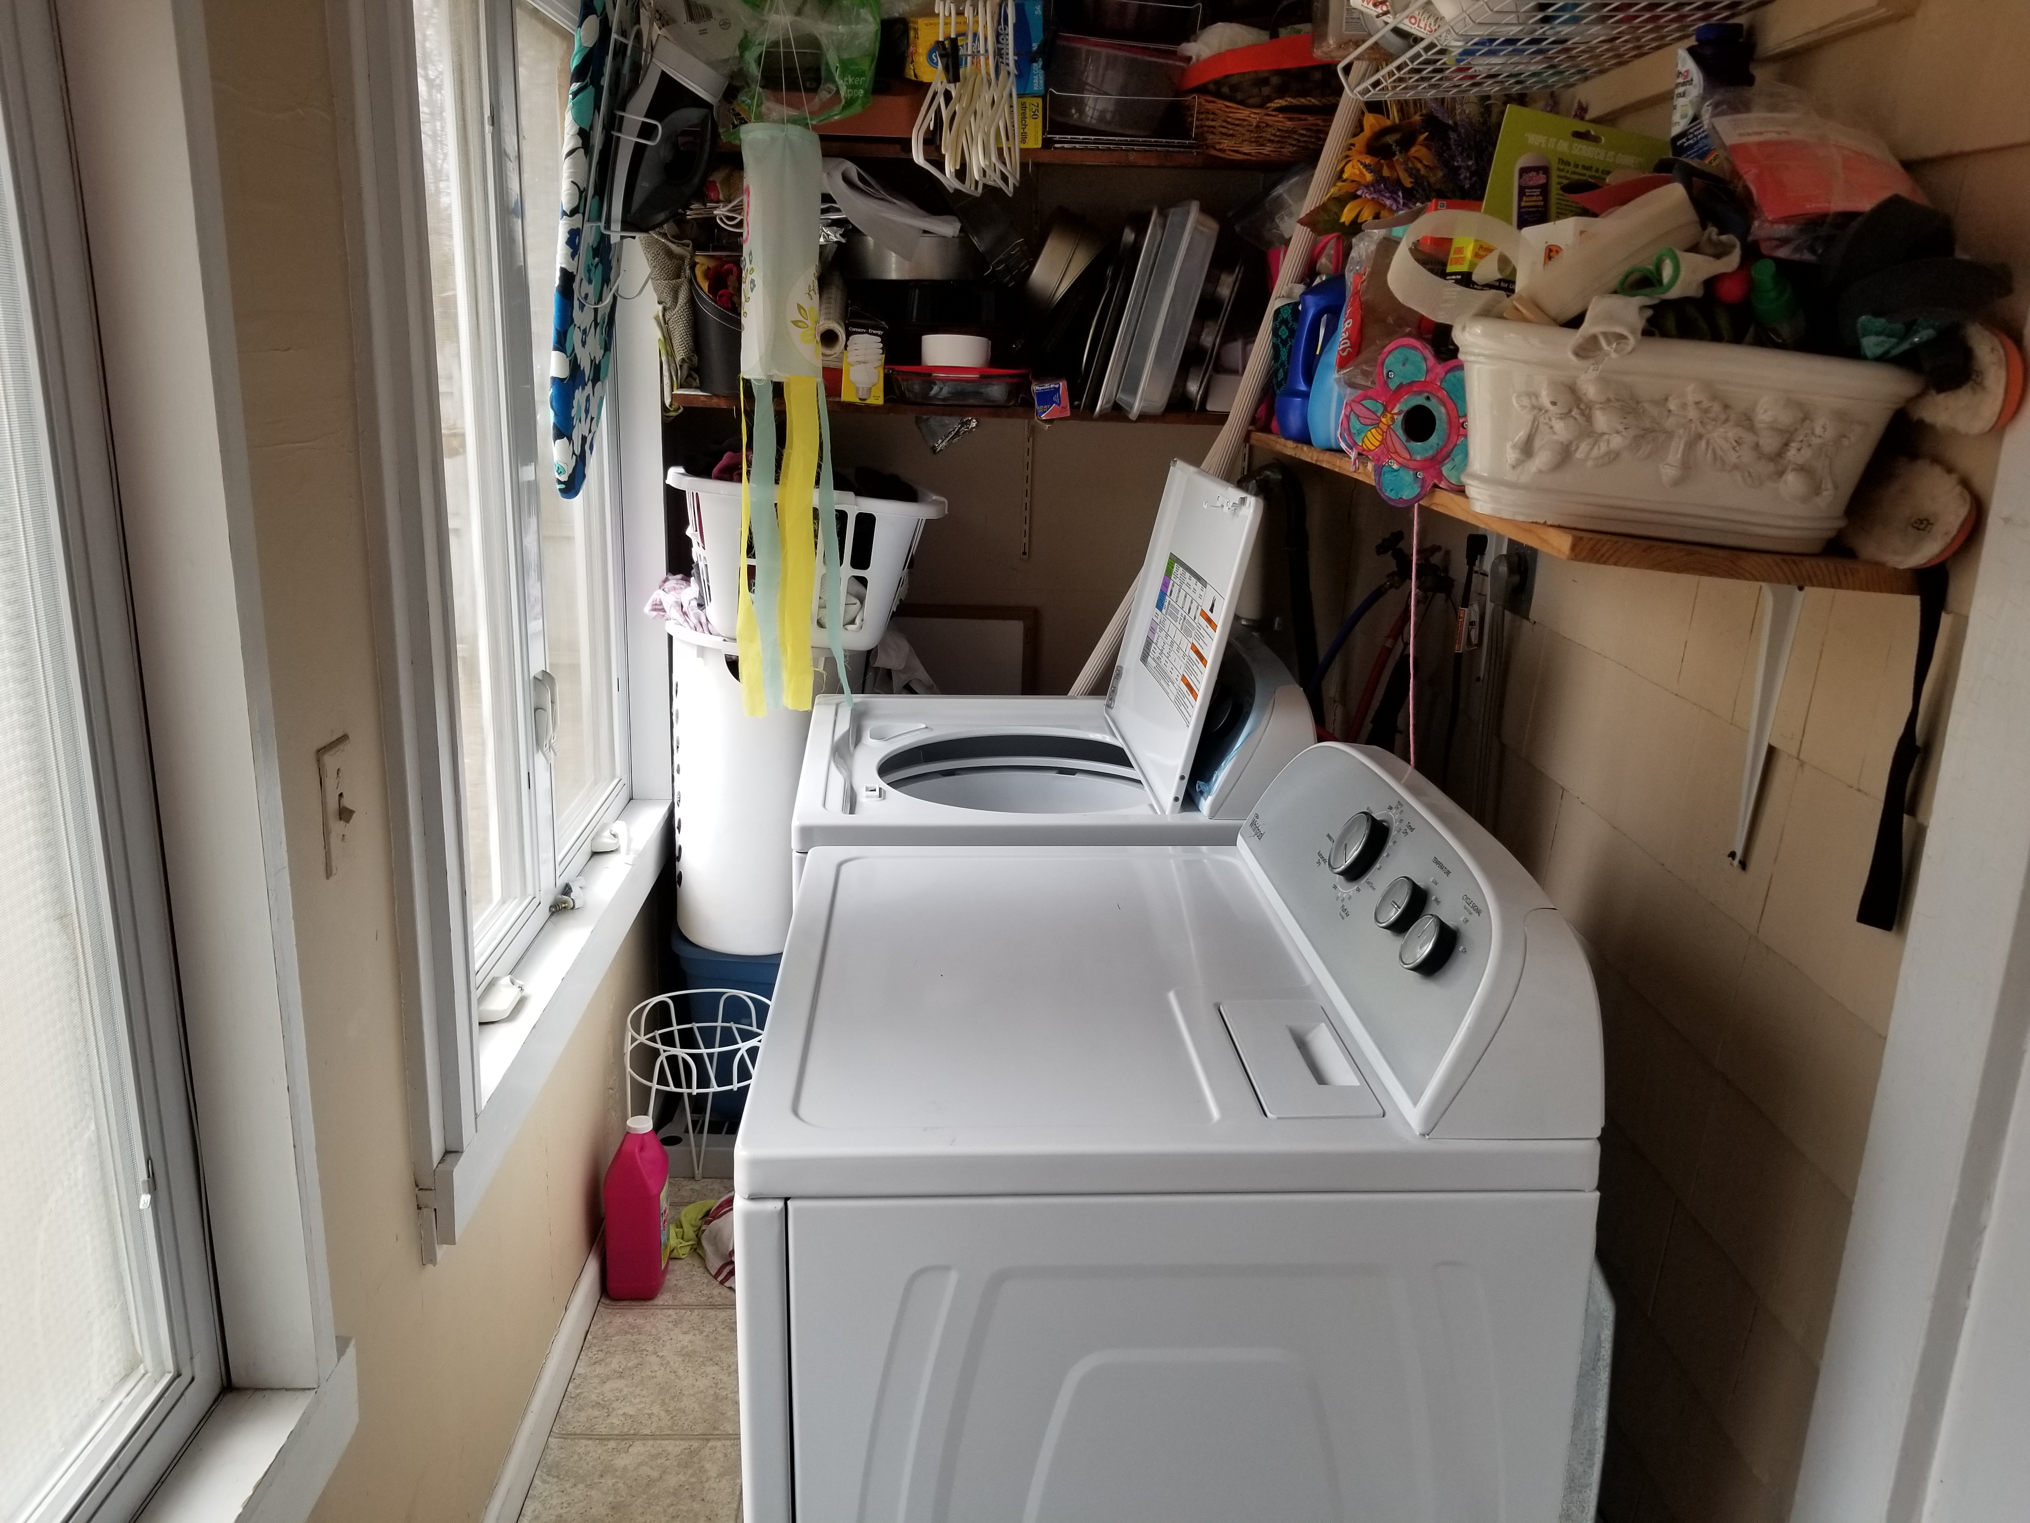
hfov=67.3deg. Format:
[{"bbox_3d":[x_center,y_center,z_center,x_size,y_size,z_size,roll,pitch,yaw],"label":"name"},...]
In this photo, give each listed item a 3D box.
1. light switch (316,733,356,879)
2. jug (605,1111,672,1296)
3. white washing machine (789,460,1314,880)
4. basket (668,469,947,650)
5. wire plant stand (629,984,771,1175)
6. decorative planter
[{"bbox_3d":[-0.603,0.040,1.375,0.018,0.115,0.070,1,15,-3],"label":"light switch"},{"bbox_3d":[-0.618,0.713,2.495,0.095,0.295,0.125,1,15,-3],"label":"jug"},{"bbox_3d":[0.030,0.232,2.347,0.690,1.335,0.700,0,15,-6],"label":"white washing machine"},{"bbox_3d":[-0.362,-0.384,2.876,0.475,0.270,0.560,5,15,-4],"label":"basket"},{"bbox_3d":[-0.541,0.626,2.664,0.260,0.380,0.260,1,15,-3],"label":"wire plant stand"},{"bbox_3d":[0.489,-0.251,1.184,0.335,0.145,0.150,6,15,-4],"label":"decorative planter"}]

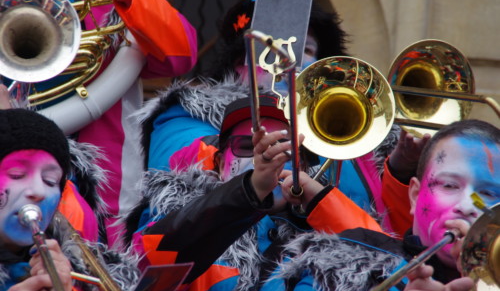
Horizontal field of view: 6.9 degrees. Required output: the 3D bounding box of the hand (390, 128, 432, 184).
[{"bbox_3d":[0.345,0.020,8.800,0.100,0.135,0.085,12,0,-6],"label":"hand"}]

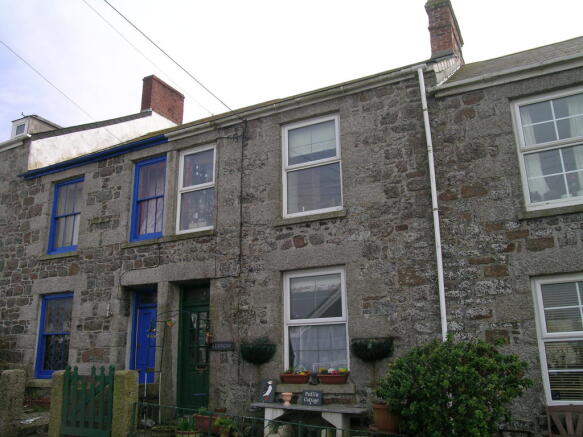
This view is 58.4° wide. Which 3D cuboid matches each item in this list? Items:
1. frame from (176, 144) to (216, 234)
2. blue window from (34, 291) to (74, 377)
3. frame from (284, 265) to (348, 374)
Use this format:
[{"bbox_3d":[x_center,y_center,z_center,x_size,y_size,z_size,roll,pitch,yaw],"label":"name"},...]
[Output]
[{"bbox_3d":[-1.804,-0.569,10.103,0.900,1.688,0.105,-9,-17,27],"label":"frame"},{"bbox_3d":[-4.733,2.370,10.574,1.000,1.670,0.090,-9,-17,25],"label":"blue window"},{"bbox_3d":[0.414,1.607,8.093,1.090,1.670,0.090,-9,-17,25],"label":"frame"}]

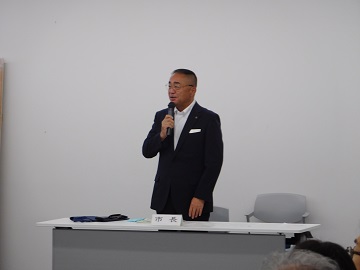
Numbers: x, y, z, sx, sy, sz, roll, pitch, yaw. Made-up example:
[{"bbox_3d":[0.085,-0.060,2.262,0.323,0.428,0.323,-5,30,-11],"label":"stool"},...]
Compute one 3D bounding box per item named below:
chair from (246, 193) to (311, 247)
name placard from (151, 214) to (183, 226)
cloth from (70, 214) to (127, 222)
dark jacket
[{"bbox_3d":[0.717,0.850,18.002,0.540,0.789,0.540,1,2,17],"label":"chair"},{"bbox_3d":[-0.082,0.565,15.481,0.200,0.070,0.060,1,2,17],"label":"name placard"},{"bbox_3d":[-0.553,0.564,15.861,0.350,0.042,0.230,1,2,17],"label":"cloth"},{"bbox_3d":[0.017,0.155,16.100,0.540,0.760,0.350,1,2,30],"label":"dark jacket"}]

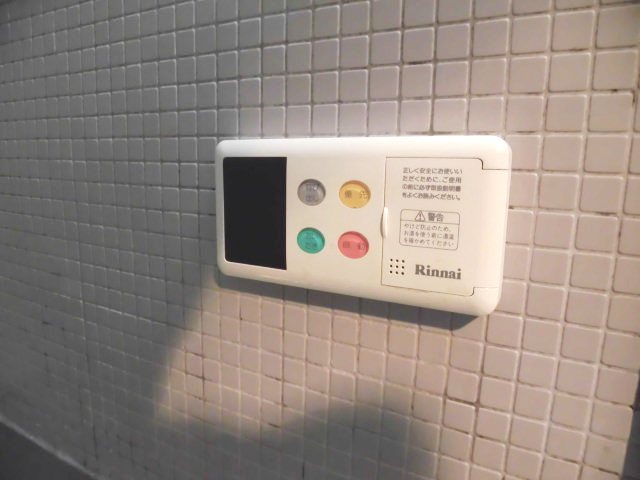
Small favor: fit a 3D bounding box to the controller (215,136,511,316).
[{"bbox_3d":[0.014,-0.015,0.286,0.199,0.101,0.021,6,11,28],"label":"controller"}]

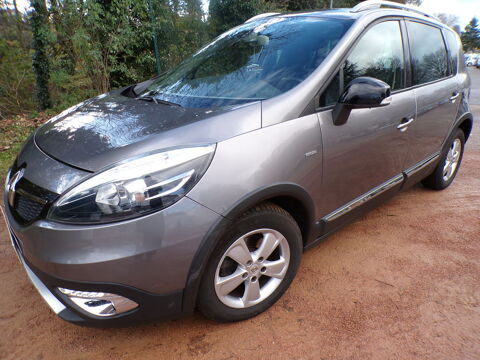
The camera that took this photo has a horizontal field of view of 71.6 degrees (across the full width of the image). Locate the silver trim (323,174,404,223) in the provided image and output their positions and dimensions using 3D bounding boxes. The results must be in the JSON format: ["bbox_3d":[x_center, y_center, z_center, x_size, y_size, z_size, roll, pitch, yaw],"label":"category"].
[{"bbox_3d":[0.850,0.101,2.183,1.020,0.062,0.035,-19,27,-38],"label":"silver trim"}]

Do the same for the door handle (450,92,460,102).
[{"bbox_3d":[1.777,-0.679,2.746,0.220,0.062,0.050,-17,26,-38],"label":"door handle"}]

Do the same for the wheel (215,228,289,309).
[{"bbox_3d":[0.039,0.411,1.676,0.430,0.430,0.170,-11,23,-26],"label":"wheel"}]

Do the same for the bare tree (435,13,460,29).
[{"bbox_3d":[29.062,-20.697,48.000,4.800,6.200,4.600,13,25,26],"label":"bare tree"}]

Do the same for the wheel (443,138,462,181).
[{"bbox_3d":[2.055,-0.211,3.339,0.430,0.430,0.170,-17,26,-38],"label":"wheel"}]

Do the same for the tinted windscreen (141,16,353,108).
[{"bbox_3d":[-0.020,-0.877,2.282,1.180,0.170,1.420,-44,40,-23],"label":"tinted windscreen"}]

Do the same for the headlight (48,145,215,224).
[{"bbox_3d":[-0.465,0.008,1.375,0.678,0.310,0.244,3,21,10],"label":"headlight"}]

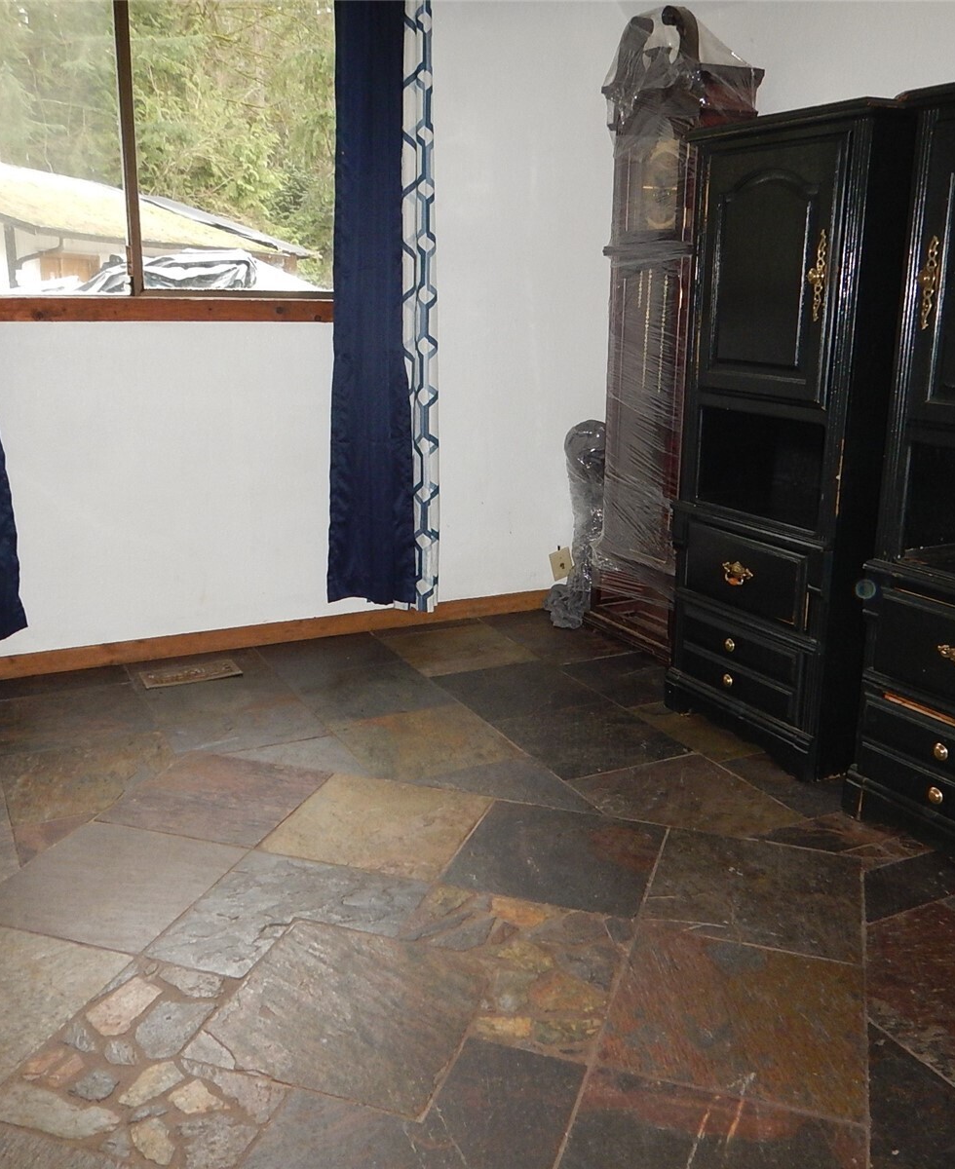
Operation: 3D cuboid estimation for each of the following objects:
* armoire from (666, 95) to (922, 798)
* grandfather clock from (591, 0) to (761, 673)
[{"bbox_3d":[0.909,-0.370,2.875,0.462,1.598,0.639,-6,16,-25],"label":"armoire"},{"bbox_3d":[0.643,-0.792,3.619,0.261,2.030,0.597,-6,16,-25],"label":"grandfather clock"}]

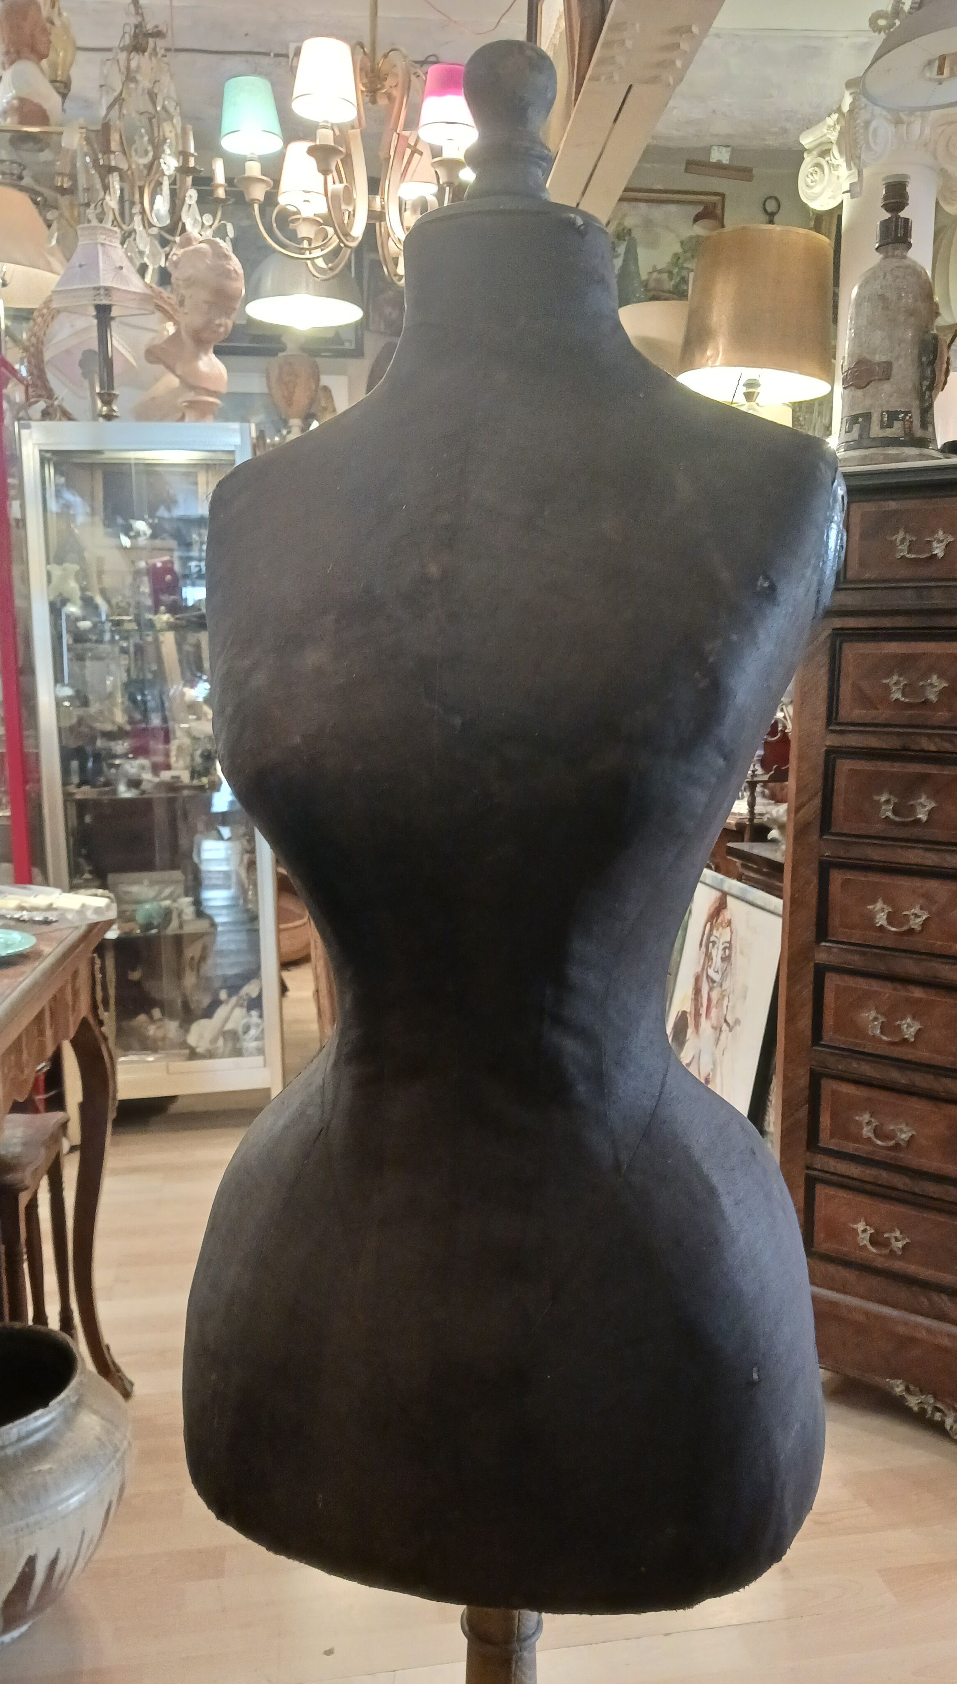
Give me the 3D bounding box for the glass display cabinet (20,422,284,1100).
[{"bbox_3d":[-0.776,-0.136,3.248,0.516,1.688,0.360,-3,11,-10],"label":"glass display cabinet"}]

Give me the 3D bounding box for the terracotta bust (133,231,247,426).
[{"bbox_3d":[-0.667,-1.192,3.093,0.195,0.445,0.220,6,13,33],"label":"terracotta bust"}]

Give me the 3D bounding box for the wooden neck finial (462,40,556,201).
[{"bbox_3d":[0.017,-0.392,0.720,0.050,0.087,0.050,-1,11,0],"label":"wooden neck finial"}]

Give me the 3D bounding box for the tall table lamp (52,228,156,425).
[{"bbox_3d":[-0.867,-1.192,3.054,0.176,0.462,0.176,5,12,27],"label":"tall table lamp"}]

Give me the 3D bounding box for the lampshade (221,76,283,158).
[{"bbox_3d":[-0.417,-1.342,2.420,0.114,0.108,0.114,-1,11,0],"label":"lampshade"}]

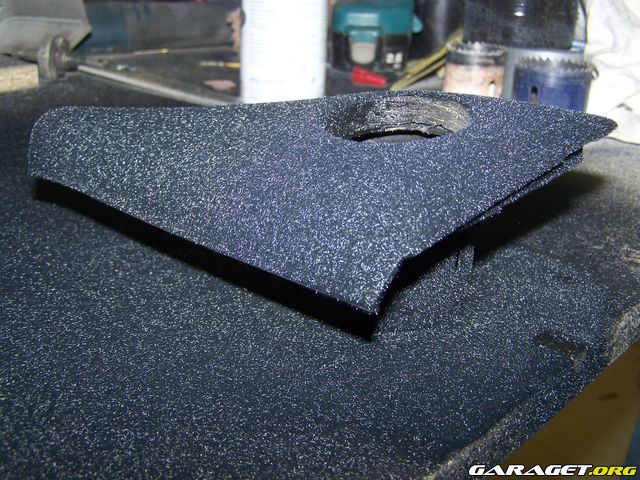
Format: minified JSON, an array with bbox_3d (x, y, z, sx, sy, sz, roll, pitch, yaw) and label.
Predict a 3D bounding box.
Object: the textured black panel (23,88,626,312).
[{"bbox_3d":[-0.023,-0.038,0.332,0.256,0.034,0.171,18,38,34],"label":"textured black panel"}]

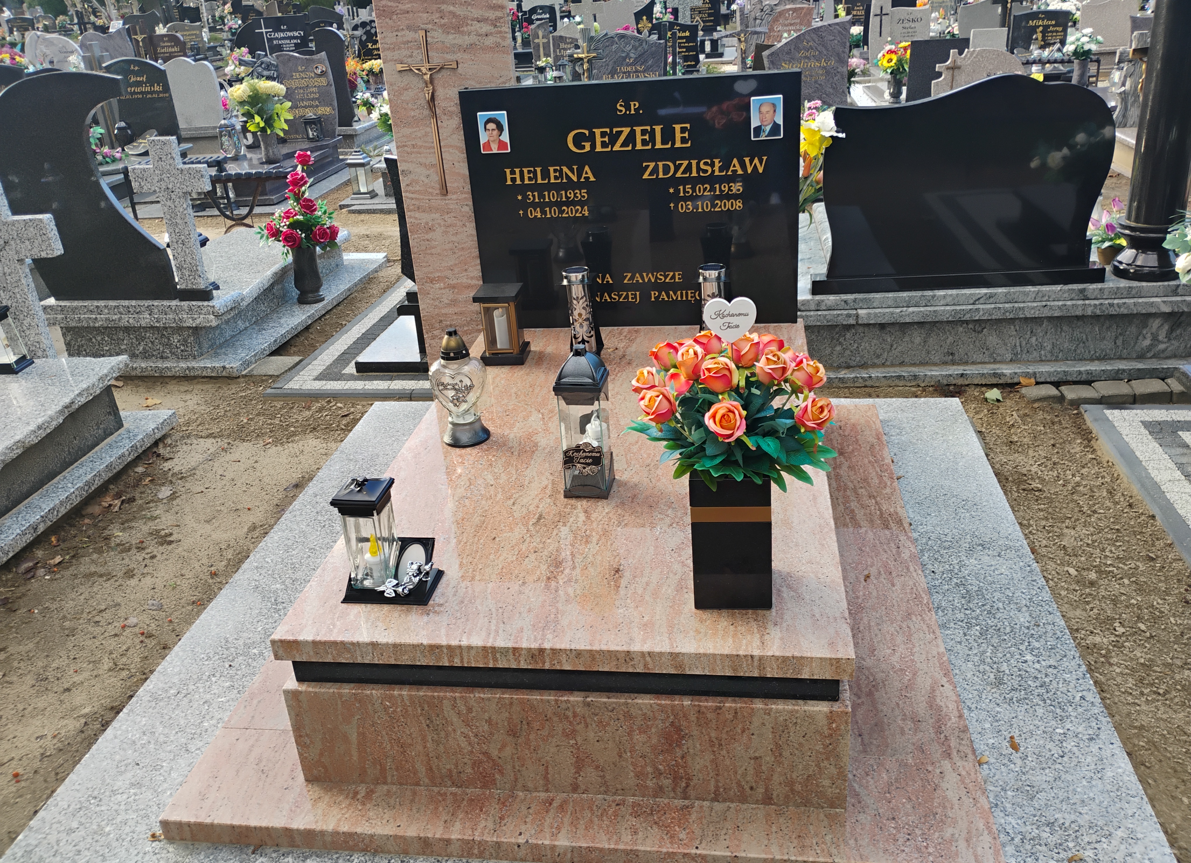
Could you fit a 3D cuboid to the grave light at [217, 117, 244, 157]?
[{"bbox_3d":[-3.057,-2.422,8.006,0.155,0.310,0.155,0,26,9],"label":"grave light"}]

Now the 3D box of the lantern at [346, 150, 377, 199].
[{"bbox_3d":[-1.568,-1.730,6.476,0.148,0.305,0.148,2,26,13],"label":"lantern"}]

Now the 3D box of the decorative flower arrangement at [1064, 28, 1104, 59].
[{"bbox_3d":[4.122,-3.286,8.150,0.310,0.250,0.290,0,26,9],"label":"decorative flower arrangement"}]

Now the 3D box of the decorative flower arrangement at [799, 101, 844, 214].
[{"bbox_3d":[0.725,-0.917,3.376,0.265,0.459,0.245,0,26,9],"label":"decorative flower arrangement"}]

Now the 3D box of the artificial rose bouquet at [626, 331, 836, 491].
[{"bbox_3d":[0.233,-0.042,1.611,0.342,0.250,0.306,0,26,9],"label":"artificial rose bouquet"}]

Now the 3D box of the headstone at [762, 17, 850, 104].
[{"bbox_3d":[1.668,-2.863,7.627,0.673,0.724,0.102,0,26,9],"label":"headstone"}]

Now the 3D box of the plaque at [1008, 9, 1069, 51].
[{"bbox_3d":[4.390,-3.969,9.581,0.561,0.411,0.112,-1,26,7],"label":"plaque"}]

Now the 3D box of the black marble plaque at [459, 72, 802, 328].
[{"bbox_3d":[0.121,-0.704,3.055,1.025,0.770,0.050,0,26,10],"label":"black marble plaque"}]

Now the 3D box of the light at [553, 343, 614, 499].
[{"bbox_3d":[-0.026,-0.027,2.081,0.109,0.338,0.107,0,26,9],"label":"light"}]

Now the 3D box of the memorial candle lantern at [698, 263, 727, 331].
[{"bbox_3d":[0.352,-0.361,2.887,0.105,0.268,0.105,0,26,9],"label":"memorial candle lantern"}]

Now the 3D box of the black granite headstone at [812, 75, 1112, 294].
[{"bbox_3d":[1.322,-0.886,3.479,1.050,0.745,0.095,-2,26,6],"label":"black granite headstone"}]

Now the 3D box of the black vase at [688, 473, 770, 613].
[{"bbox_3d":[0.256,0.175,1.796,0.143,0.277,0.143,-1,26,7],"label":"black vase"}]

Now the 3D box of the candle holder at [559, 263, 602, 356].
[{"bbox_3d":[-0.044,-0.358,2.869,0.107,0.255,0.107,0,26,9],"label":"candle holder"}]

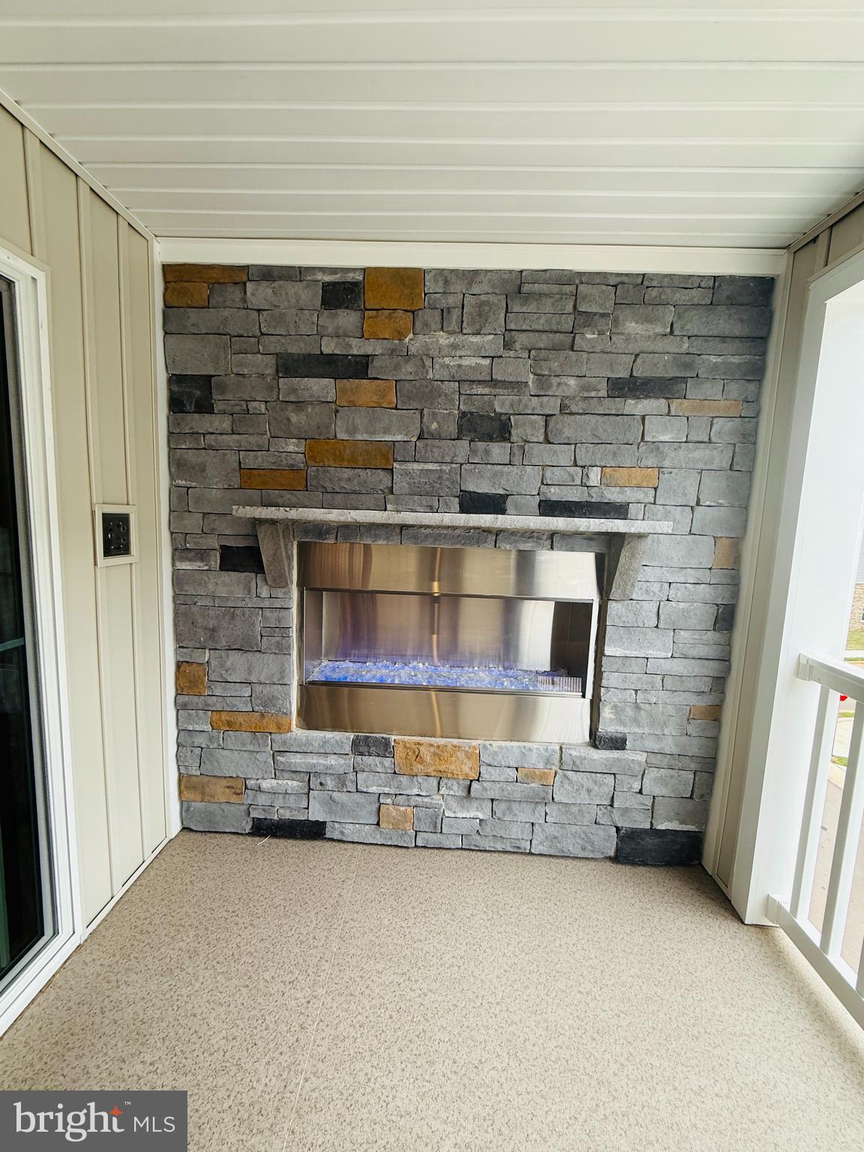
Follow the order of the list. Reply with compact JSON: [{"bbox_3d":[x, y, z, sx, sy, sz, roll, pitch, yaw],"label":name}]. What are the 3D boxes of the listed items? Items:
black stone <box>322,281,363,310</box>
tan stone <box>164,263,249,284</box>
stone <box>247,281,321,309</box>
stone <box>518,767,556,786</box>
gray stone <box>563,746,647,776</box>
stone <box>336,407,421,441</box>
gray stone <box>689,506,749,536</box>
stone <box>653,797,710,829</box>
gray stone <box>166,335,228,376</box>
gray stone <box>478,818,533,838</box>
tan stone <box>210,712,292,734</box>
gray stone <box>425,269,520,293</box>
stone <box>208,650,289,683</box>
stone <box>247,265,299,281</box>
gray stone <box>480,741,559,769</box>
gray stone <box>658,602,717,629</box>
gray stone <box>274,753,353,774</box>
[{"bbox_3d":[-0.339,-1.066,1.791,0.157,0.099,0.060,2,7,2],"label":"black stone"},{"bbox_3d":[-0.873,-1.170,1.825,0.327,0.066,0.060,2,6,2],"label":"tan stone"},{"bbox_3d":[-0.560,-1.071,1.794,0.289,0.101,0.060,2,7,2],"label":"stone"},{"bbox_3d":[0.435,0.835,1.974,0.149,0.067,0.070,2,7,2],"label":"stone"},{"bbox_3d":[0.712,0.765,1.957,0.349,0.103,0.060,2,7,2],"label":"gray stone"},{"bbox_3d":[-0.211,-0.600,1.865,0.332,0.122,0.060,2,6,2],"label":"stone"},{"bbox_3d":[1.104,-0.212,1.820,0.203,0.112,0.070,2,7,2],"label":"gray stone"},{"bbox_3d":[1.038,0.994,1.971,0.227,0.141,0.060,2,7,2],"label":"stone"},{"bbox_3d":[-0.919,-0.873,1.858,0.255,0.149,0.060,2,7,2],"label":"gray stone"},{"bbox_3d":[0.314,1.067,2.000,0.225,0.073,0.070,2,7,2],"label":"gray stone"},{"bbox_3d":[-0.770,0.620,2.015,0.353,0.078,0.060,2,6,2],"label":"tan stone"},{"bbox_3d":[0.151,-1.105,1.767,0.349,0.075,0.060,2,7,2],"label":"gray stone"},{"bbox_3d":[-0.765,0.384,1.974,0.350,0.132,0.060,2,7,2],"label":"stone"},{"bbox_3d":[-0.591,-1.140,1.780,0.194,0.051,0.070,2,7,2],"label":"stone"},{"bbox_3d":[0.367,0.750,1.991,0.322,0.106,0.060,2,6,2],"label":"gray stone"},{"bbox_3d":[1.029,0.158,1.904,0.223,0.101,0.060,2,6,2],"label":"gray stone"},{"bbox_3d":[-0.513,0.811,2.048,0.340,0.085,0.060,2,7,2],"label":"gray stone"}]

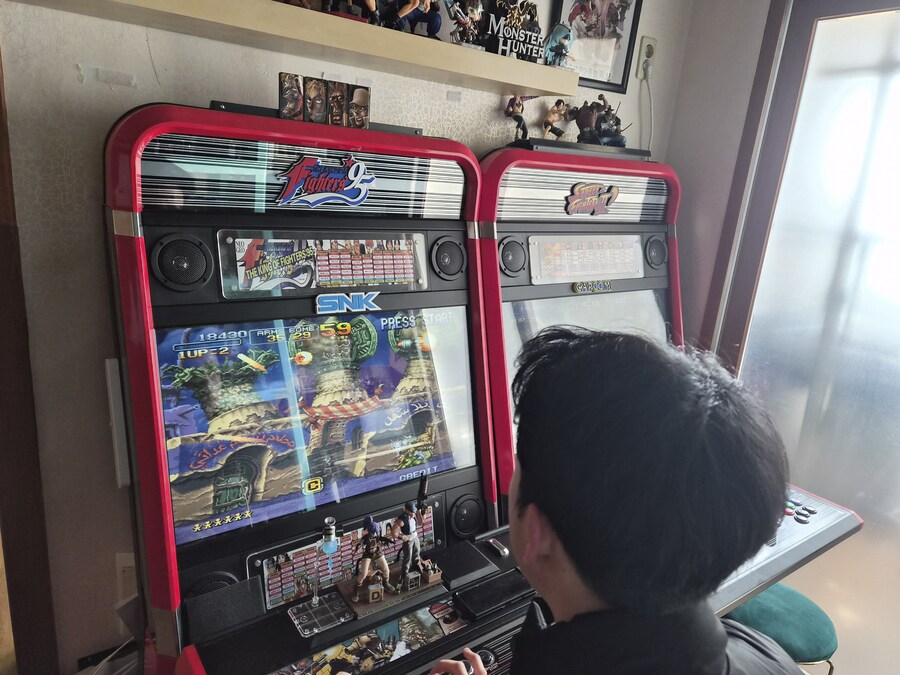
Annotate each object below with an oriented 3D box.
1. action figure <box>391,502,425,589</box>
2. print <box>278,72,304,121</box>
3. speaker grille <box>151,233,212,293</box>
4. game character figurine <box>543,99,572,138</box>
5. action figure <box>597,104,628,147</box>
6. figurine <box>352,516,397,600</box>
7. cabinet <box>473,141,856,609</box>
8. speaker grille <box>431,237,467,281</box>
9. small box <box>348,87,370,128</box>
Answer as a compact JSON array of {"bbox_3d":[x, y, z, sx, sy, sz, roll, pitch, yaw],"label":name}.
[{"bbox_3d":[-0.093,0.437,1.262,0.080,0.185,0.070,-6,19,-36],"label":"action figure"},{"bbox_3d":[-0.310,-0.470,1.170,0.052,0.085,0.015,-6,19,-36],"label":"print"},{"bbox_3d":[-0.487,-0.137,1.092,0.104,0.104,0.020,-6,9,-35],"label":"speaker grille"},{"bbox_3d":[0.298,-0.605,1.655,0.065,0.115,0.070,17,19,38],"label":"game character figurine"},{"bbox_3d":[0.485,-0.630,1.784,0.088,0.124,0.080,-3,17,-27],"label":"action figure"},{"bbox_3d":[-0.152,0.449,1.210,0.085,0.182,0.065,-2,17,-25],"label":"figurine"},{"bbox_3d":[0.517,0.346,1.685,0.800,1.630,0.910,-6,19,-35],"label":"cabinet"},{"bbox_3d":[-0.001,-0.191,1.440,0.104,0.104,0.020,-6,9,-35],"label":"speaker grille"},{"bbox_3d":[-0.193,-0.481,1.260,0.050,0.088,0.015,-6,19,-35],"label":"small box"}]

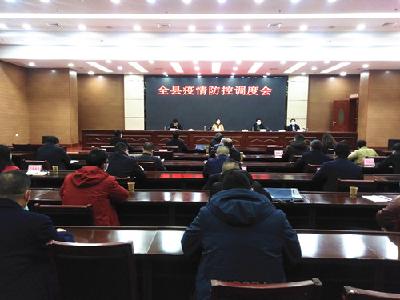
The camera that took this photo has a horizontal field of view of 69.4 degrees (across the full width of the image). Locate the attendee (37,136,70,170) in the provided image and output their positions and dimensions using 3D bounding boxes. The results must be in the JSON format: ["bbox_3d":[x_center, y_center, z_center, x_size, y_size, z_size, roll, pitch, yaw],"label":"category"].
[{"bbox_3d":[-2.688,0.396,5.300,0.560,1.270,0.750,1,5,3],"label":"attendee"}]

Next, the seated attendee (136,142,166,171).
[{"bbox_3d":[-0.873,0.446,5.200,0.520,1.200,0.750,1,5,3],"label":"seated attendee"}]

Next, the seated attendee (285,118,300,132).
[{"bbox_3d":[3.124,-0.380,9.761,0.520,1.290,0.700,1,6,2],"label":"seated attendee"}]

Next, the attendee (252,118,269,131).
[{"bbox_3d":[2.024,-0.394,9.807,0.520,1.290,0.700,1,6,2],"label":"attendee"}]

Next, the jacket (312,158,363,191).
[{"bbox_3d":[1.767,0.456,3.748,0.620,0.670,0.520,0,6,-6],"label":"jacket"}]

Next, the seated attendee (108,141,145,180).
[{"bbox_3d":[-1.012,0.542,4.000,0.560,1.300,0.780,2,6,12],"label":"seated attendee"}]

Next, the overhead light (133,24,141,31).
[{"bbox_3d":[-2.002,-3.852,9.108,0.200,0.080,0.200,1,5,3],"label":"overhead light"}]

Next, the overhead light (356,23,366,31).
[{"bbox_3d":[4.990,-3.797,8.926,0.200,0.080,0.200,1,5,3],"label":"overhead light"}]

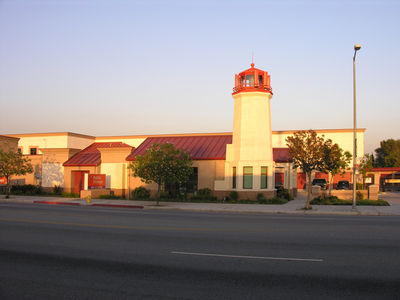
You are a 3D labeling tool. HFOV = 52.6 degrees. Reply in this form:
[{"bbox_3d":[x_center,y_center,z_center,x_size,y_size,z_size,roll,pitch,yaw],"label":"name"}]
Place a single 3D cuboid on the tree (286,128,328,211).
[{"bbox_3d":[5.904,1.127,22.051,2.350,4.350,2.300,-1,-4,19],"label":"tree"}]

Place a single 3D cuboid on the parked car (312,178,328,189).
[{"bbox_3d":[15.042,4.482,50.442,1.900,1.700,4.800,-1,-4,19],"label":"parked car"}]

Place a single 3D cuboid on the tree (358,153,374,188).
[{"bbox_3d":[15.427,2.273,37.363,1.500,4.000,1.500,-1,-4,19],"label":"tree"}]

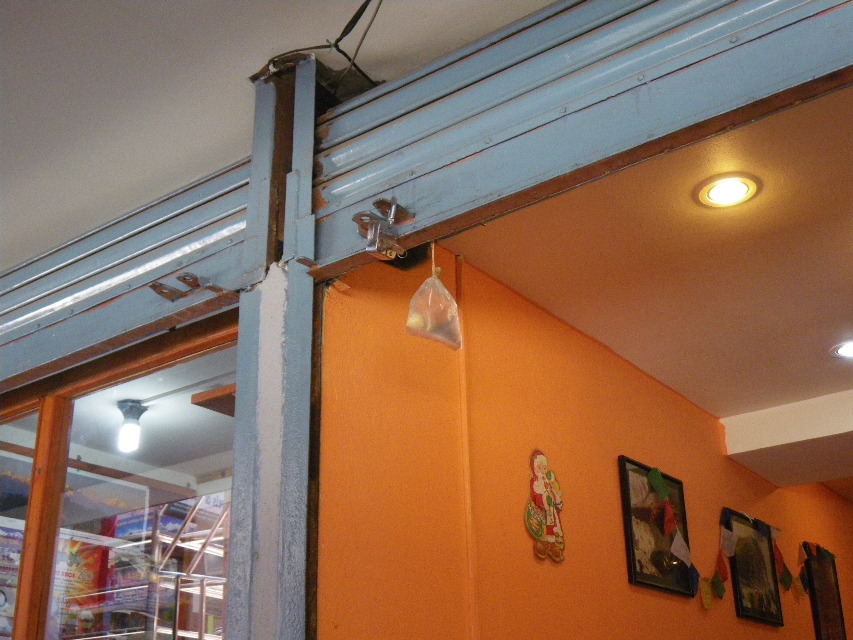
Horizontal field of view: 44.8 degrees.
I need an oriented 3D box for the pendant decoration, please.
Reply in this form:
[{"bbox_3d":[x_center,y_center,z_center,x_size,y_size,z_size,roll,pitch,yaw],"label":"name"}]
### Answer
[{"bbox_3d":[0.312,0.477,2.698,0.019,0.291,0.197,-18,-28,33],"label":"pendant decoration"}]

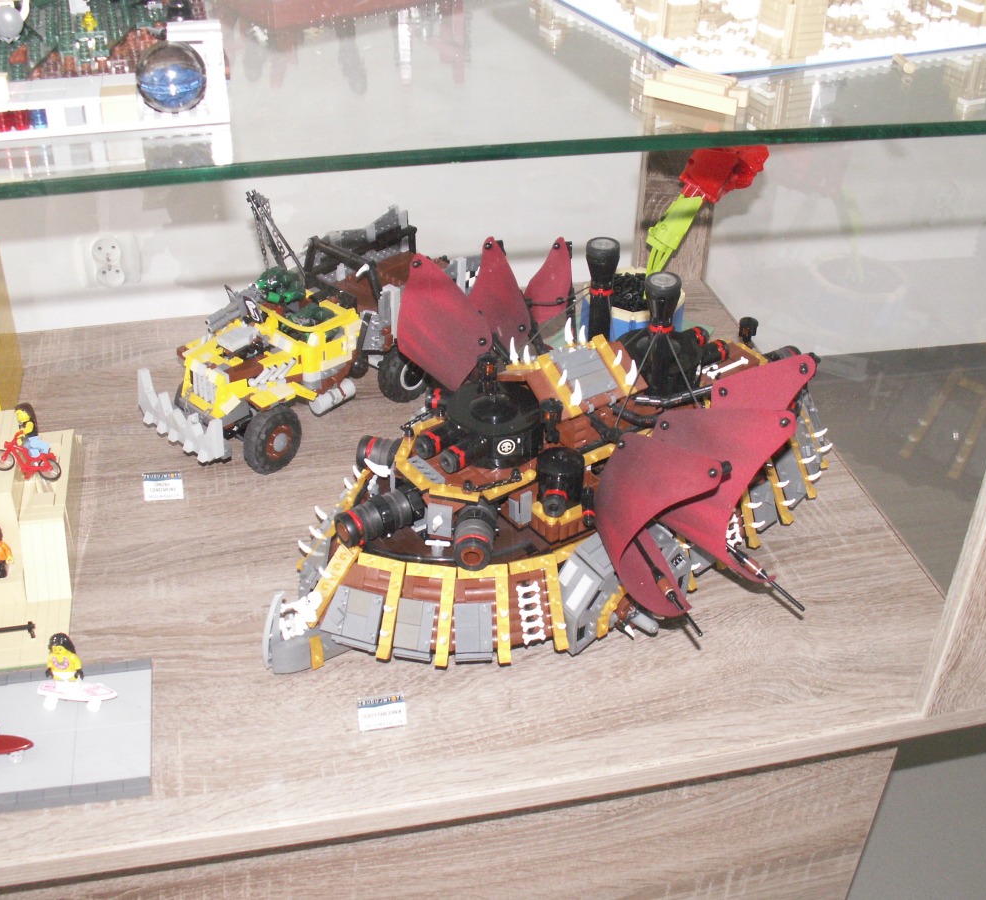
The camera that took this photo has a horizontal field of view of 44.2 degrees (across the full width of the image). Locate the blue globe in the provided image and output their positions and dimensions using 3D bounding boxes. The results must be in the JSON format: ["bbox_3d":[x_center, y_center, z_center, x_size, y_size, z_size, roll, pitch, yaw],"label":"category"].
[{"bbox_3d":[-0.151,-0.175,0.571,0.032,0.032,0.032,-4,36,-12],"label":"blue globe"}]

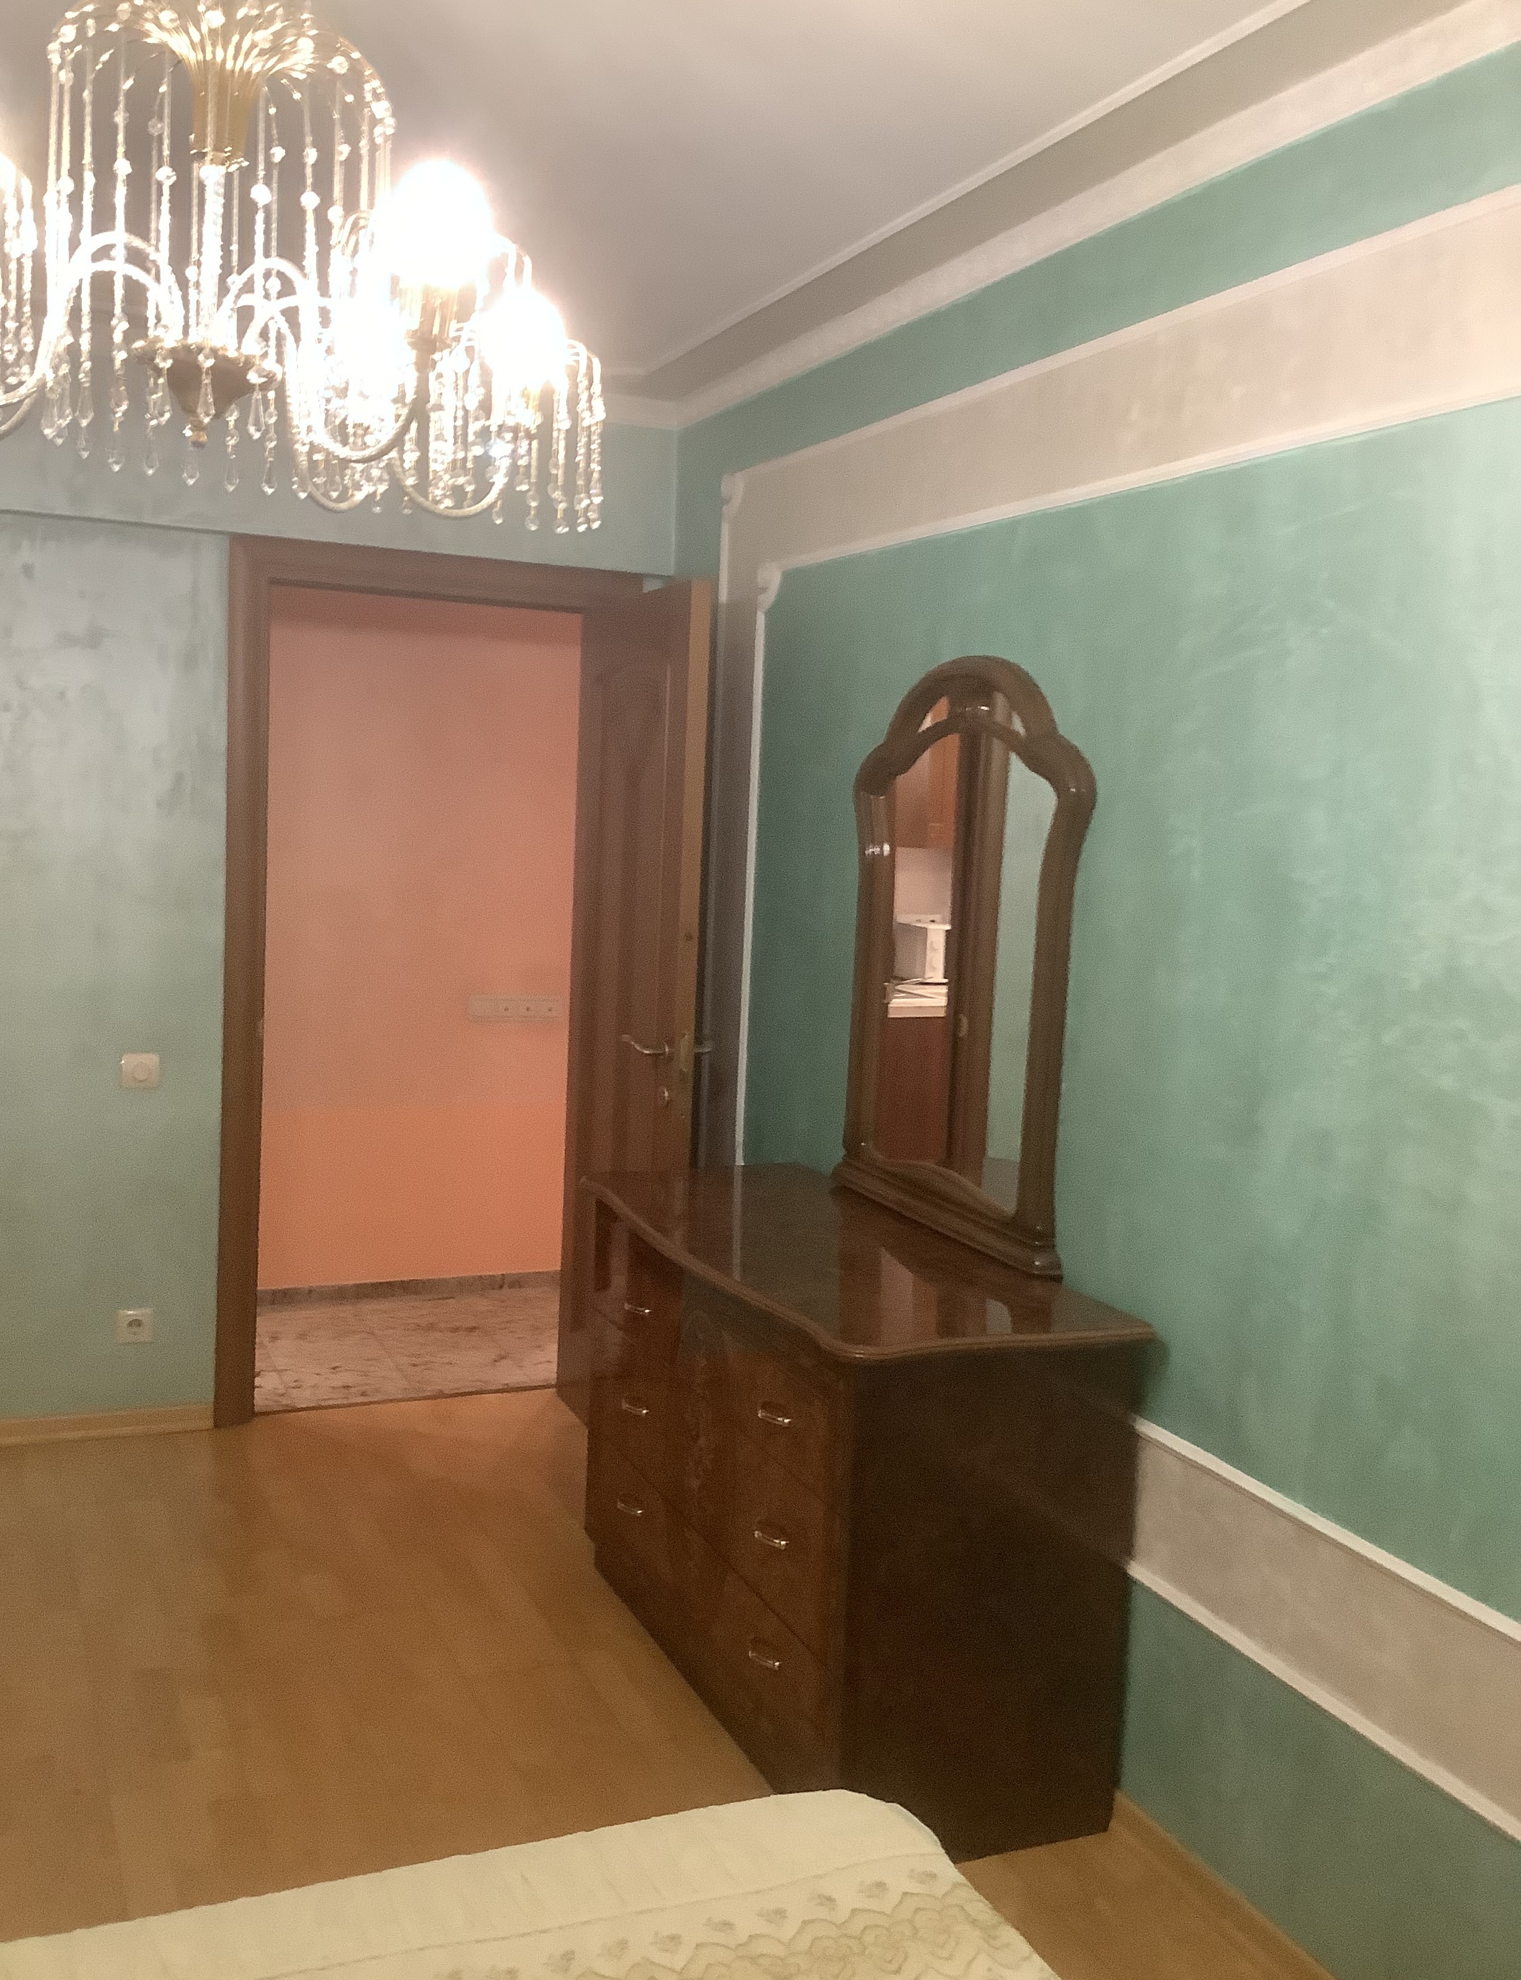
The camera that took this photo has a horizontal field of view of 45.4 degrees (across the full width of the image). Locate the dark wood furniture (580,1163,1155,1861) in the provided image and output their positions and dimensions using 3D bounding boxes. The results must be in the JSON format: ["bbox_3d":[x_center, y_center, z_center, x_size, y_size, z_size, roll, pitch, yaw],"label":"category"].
[{"bbox_3d":[0.087,0.834,3.262,0.522,0.778,1.305,0,6,-24],"label":"dark wood furniture"}]

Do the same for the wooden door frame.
[{"bbox_3d":[-0.826,-0.002,4.516,1.012,2.103,0.160,0,6,-24],"label":"wooden door frame"}]

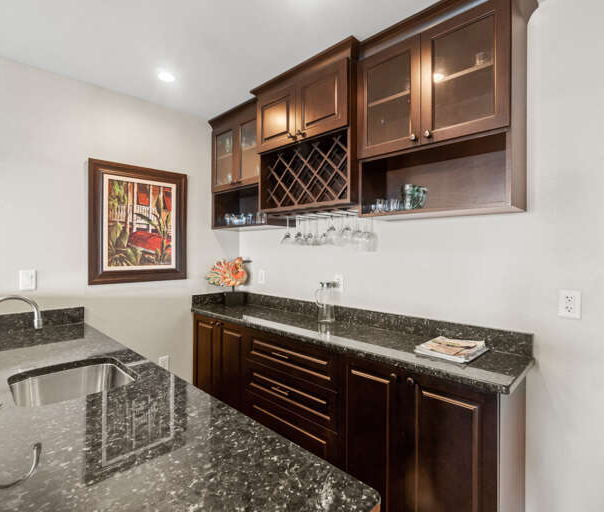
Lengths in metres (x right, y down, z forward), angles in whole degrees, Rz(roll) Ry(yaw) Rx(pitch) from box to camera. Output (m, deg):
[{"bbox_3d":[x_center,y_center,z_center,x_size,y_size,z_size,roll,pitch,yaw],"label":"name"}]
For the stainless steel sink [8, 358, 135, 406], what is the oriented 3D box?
[{"bbox_3d":[-0.761,0.521,1.075,0.395,0.190,0.325,1,1,43],"label":"stainless steel sink"}]

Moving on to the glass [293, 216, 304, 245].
[{"bbox_3d":[-0.020,-0.157,1.966,0.078,0.180,0.078,0,0,0],"label":"glass"}]

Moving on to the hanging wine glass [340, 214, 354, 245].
[{"bbox_3d":[0.259,-0.145,1.819,0.078,0.180,0.078,0,0,0],"label":"hanging wine glass"}]

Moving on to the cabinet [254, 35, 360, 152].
[{"bbox_3d":[0.114,-0.811,1.880,0.715,0.382,0.440,1,1,43],"label":"cabinet"}]

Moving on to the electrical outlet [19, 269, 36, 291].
[{"bbox_3d":[-1.506,0.134,1.761,0.010,0.115,0.073,1,1,43],"label":"electrical outlet"}]

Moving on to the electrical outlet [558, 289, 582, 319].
[{"bbox_3d":[1.071,0.193,1.279,0.070,0.115,0.010,1,1,43],"label":"electrical outlet"}]

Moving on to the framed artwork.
[{"bbox_3d":[-1.089,-0.211,2.181,0.035,0.775,0.630,1,1,43],"label":"framed artwork"}]

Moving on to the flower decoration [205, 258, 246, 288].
[{"bbox_3d":[-0.595,0.125,2.507,0.310,0.230,0.110,0,0,-13],"label":"flower decoration"}]

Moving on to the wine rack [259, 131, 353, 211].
[{"bbox_3d":[0.123,-0.441,1.899,0.675,0.355,0.400,1,1,43],"label":"wine rack"}]

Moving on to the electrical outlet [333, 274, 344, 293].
[{"bbox_3d":[0.232,0.179,2.067,0.072,0.115,0.010,1,1,43],"label":"electrical outlet"}]

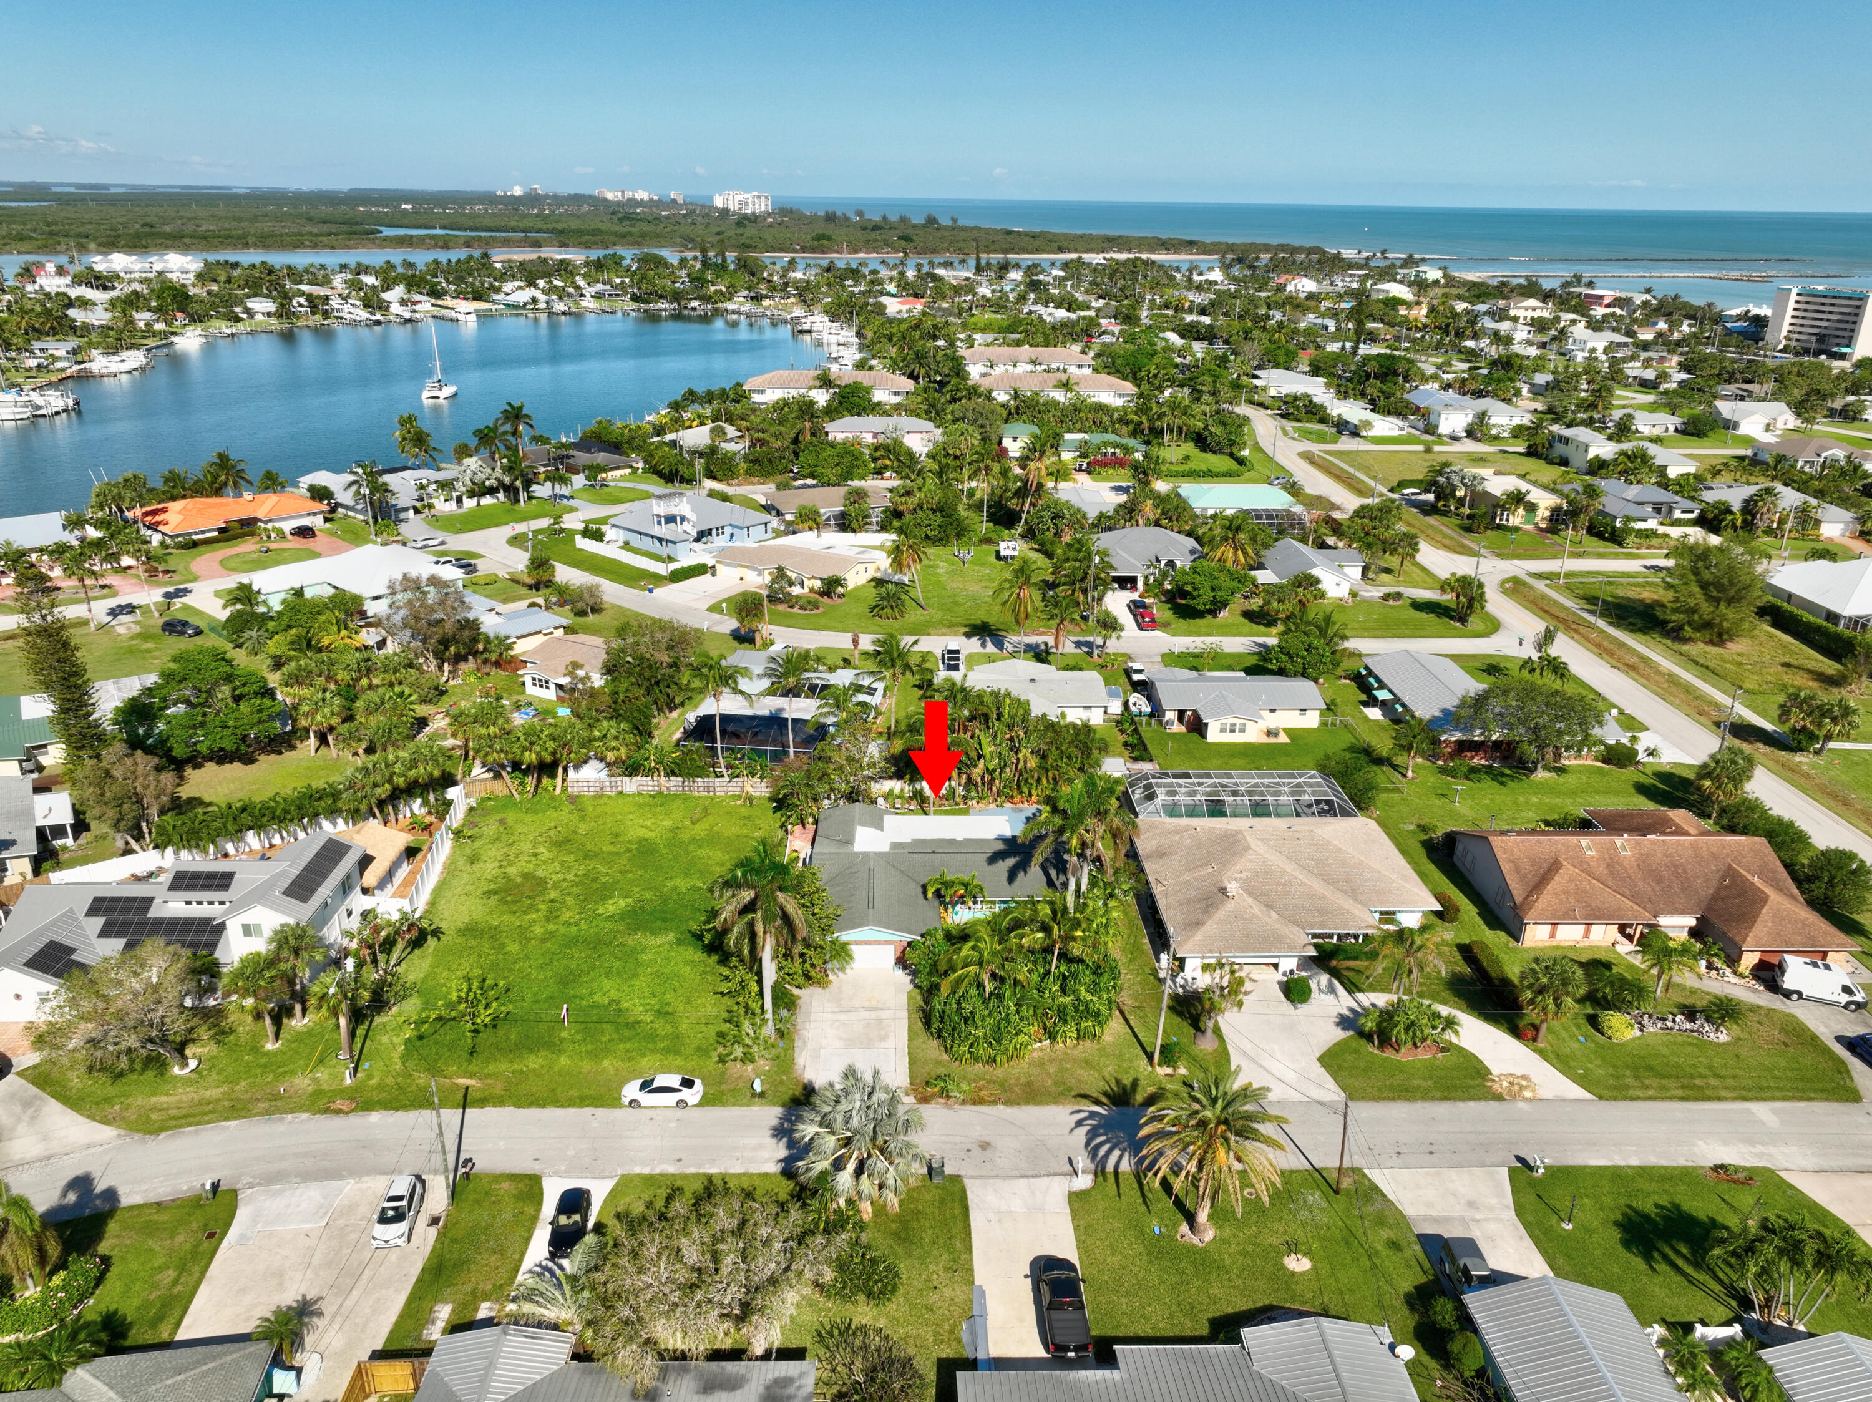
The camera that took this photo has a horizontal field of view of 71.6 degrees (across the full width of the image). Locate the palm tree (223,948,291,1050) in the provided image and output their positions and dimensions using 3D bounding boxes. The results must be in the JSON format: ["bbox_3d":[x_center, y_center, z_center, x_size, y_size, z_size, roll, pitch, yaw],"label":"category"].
[{"bbox_3d":[-42.980,19.150,83.090,4.600,6.700,4.600,1,21,0],"label":"palm tree"}]

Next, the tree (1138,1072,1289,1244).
[{"bbox_3d":[14.260,24.220,68.650,7.700,9.300,7.500,1,21,0],"label":"tree"}]

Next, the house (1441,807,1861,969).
[{"bbox_3d":[54.965,13.330,103.197,22.900,5.500,22.500,1,21,-1],"label":"house"}]

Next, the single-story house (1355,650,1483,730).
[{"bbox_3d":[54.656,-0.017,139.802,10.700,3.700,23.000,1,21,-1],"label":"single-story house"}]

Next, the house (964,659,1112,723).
[{"bbox_3d":[10.758,-0.517,139.476,14.500,3.700,13.700,1,21,-1],"label":"house"}]

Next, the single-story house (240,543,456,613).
[{"bbox_3d":[-78.650,-16.759,174.253,21.000,5.900,23.000,19,28,39],"label":"single-story house"}]

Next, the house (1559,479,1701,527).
[{"bbox_3d":[124.820,-35.590,231.260,18.300,5.300,24.500,0,21,-3],"label":"house"}]

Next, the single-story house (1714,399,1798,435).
[{"bbox_3d":[205.837,-71.769,326.440,19.500,5.600,19.500,-1,21,-4],"label":"single-story house"}]

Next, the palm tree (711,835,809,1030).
[{"bbox_3d":[-11.071,15.504,83.136,6.200,14.200,6.200,0,21,-2],"label":"palm tree"}]

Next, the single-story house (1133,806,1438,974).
[{"bbox_3d":[27.300,14.000,101.190,21.300,5.000,22.000,0,21,-1],"label":"single-story house"}]

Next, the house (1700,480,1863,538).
[{"bbox_3d":[147.062,-35.152,231.269,20.500,5.100,26.000,-1,21,-5],"label":"house"}]

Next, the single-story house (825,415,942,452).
[{"bbox_3d":[-12.057,-60.951,290.866,24.300,5.100,11.000,0,21,-3],"label":"single-story house"}]

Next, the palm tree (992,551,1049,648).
[{"bbox_3d":[10.353,-10.605,152.768,6.200,12.800,6.200,1,21,0],"label":"palm tree"}]

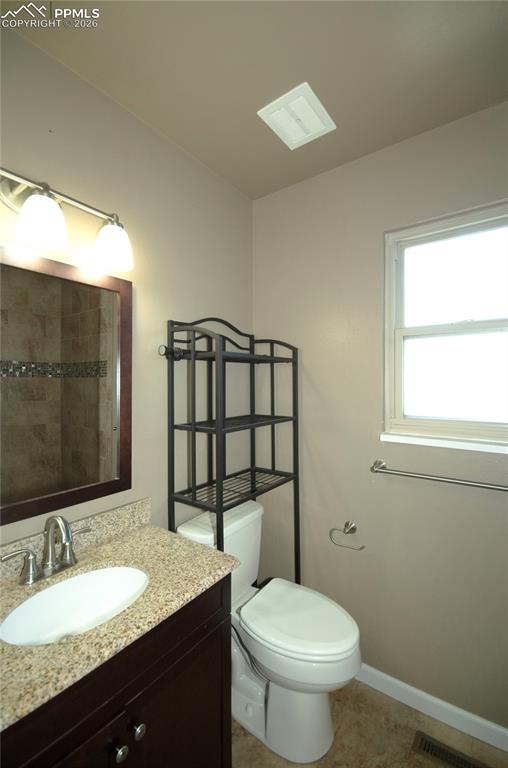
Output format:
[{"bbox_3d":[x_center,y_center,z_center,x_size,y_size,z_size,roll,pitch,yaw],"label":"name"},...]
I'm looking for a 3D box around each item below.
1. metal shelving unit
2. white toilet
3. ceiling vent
[{"bbox_3d":[-0.065,0.547,1.498,0.305,1.736,0.582,0,1,38],"label":"metal shelving unit"},{"bbox_3d":[0.084,1.020,1.364,0.711,0.792,0.457,0,1,38],"label":"white toilet"},{"bbox_3d":[0.174,-1.052,1.262,0.208,0.026,0.250,0,1,38],"label":"ceiling vent"}]

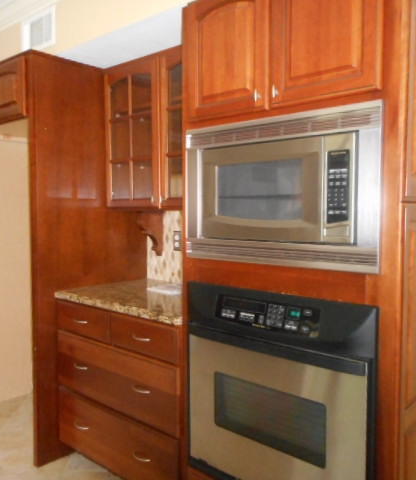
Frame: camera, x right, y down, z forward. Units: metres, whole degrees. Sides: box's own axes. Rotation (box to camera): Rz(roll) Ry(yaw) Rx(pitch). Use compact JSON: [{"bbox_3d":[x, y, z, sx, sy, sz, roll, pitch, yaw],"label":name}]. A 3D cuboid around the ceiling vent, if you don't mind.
[{"bbox_3d":[-0.935,-1.142,2.541,0.320,0.191,0.020,3,4,40],"label":"ceiling vent"}]

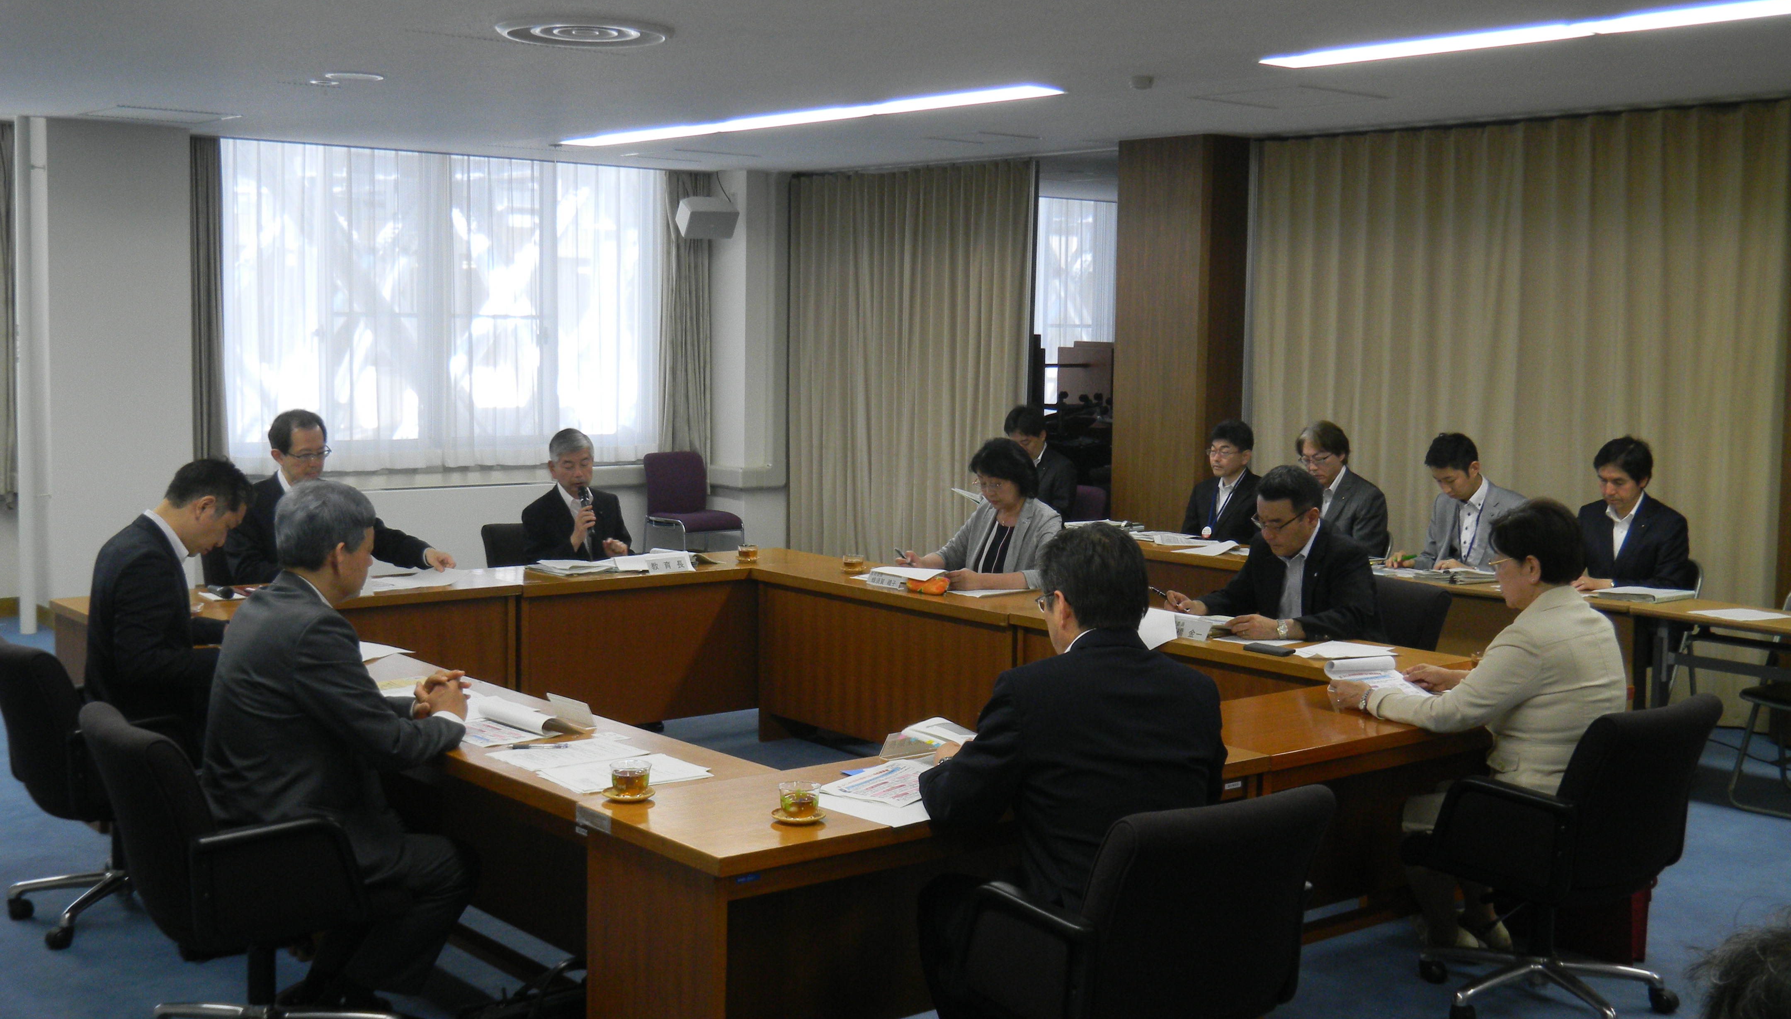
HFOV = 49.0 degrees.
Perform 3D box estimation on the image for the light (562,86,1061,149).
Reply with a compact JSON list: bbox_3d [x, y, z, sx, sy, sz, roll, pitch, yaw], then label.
[{"bbox_3d":[-0.621,-2.033,10.296,0.280,0.080,4.100,-3,7,-40],"label":"light"}]

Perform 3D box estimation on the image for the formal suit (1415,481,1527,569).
[{"bbox_3d":[2.550,0.193,8.639,0.450,0.600,0.520,-3,7,-40],"label":"formal suit"}]

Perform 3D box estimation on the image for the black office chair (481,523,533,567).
[{"bbox_3d":[-1.425,0.486,8.350,0.600,0.830,0.620,-3,7,-40],"label":"black office chair"}]

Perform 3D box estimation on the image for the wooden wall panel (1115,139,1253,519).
[{"bbox_3d":[1.624,-0.663,10.977,0.500,2.761,0.660,-3,7,-40],"label":"wooden wall panel"}]

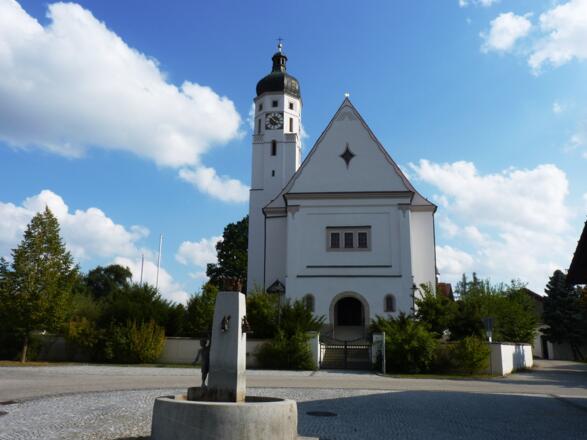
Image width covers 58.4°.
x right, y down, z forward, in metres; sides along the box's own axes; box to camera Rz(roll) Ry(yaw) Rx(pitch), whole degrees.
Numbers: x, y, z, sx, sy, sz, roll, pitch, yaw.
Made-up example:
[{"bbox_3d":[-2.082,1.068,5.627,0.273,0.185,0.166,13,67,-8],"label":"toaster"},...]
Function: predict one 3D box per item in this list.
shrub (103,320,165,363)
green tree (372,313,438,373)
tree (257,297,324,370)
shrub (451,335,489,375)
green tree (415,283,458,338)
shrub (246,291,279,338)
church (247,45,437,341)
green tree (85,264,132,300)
[{"bbox_3d":[-9.376,7.111,30.802,3.630,2.400,2.800,-1,-13,7],"label":"shrub"},{"bbox_3d":[5.391,5.916,25.304,3.180,2.880,2.800,-1,-13,7],"label":"green tree"},{"bbox_3d":[-0.155,5.887,27.206,3.520,3.620,3.000,-1,-13,7],"label":"tree"},{"bbox_3d":[8.486,6.479,25.201,1.920,1.740,1.700,-1,-13,7],"label":"shrub"},{"bbox_3d":[7.967,5.655,29.447,2.360,4.300,2.300,-1,-13,7],"label":"green tree"},{"bbox_3d":[-1.911,5.875,29.448,2.130,3.830,2.300,-1,-13,7],"label":"shrub"},{"bbox_3d":[3.993,-6.442,61.856,19.540,40.030,34.000,-1,-13,7],"label":"church"},{"bbox_3d":[-23.928,10.741,68.128,6.500,9.950,6.300,-1,-13,7],"label":"green tree"}]

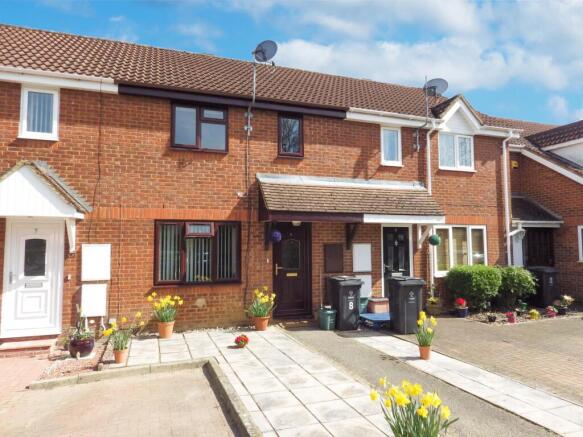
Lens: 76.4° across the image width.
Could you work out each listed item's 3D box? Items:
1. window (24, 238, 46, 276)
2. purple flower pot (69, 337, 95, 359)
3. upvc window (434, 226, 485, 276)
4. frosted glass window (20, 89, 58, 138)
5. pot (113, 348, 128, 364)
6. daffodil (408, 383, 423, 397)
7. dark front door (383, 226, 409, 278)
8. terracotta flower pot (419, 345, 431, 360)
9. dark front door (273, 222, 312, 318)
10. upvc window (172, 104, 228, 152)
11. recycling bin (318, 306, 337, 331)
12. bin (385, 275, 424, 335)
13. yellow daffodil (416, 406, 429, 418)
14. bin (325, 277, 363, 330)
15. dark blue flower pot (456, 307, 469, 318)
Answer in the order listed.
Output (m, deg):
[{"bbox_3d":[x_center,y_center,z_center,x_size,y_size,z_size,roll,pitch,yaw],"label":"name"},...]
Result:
[{"bbox_3d":[-4.700,0.709,6.786,0.343,0.685,0.050,1,-4,-17],"label":"window"},{"bbox_3d":[-3.232,1.964,5.720,0.380,0.310,0.380,1,-4,-19],"label":"purple flower pot"},{"bbox_3d":[4.353,0.825,9.490,1.673,1.317,0.100,1,-4,-17],"label":"upvc window"},{"bbox_3d":[-4.708,-1.993,6.928,0.656,1.059,0.100,1,-4,-17],"label":"frosted glass window"},{"bbox_3d":[-2.507,2.002,5.432,0.225,0.225,0.225,1,-4,-19],"label":"pot"},{"bbox_3d":[0.870,1.207,2.600,0.086,0.088,0.072,-4,-6,40],"label":"daffodil"},{"bbox_3d":[2.613,1.196,9.148,0.816,1.997,0.080,1,-4,-19],"label":"dark front door"},{"bbox_3d":[2.034,2.042,5.636,0.161,0.184,0.161,0,-4,0],"label":"terracotta flower pot"},{"bbox_3d":[0.013,1.143,8.211,0.920,2.120,0.100,1,-4,-19],"label":"dark front door"},{"bbox_3d":[-1.909,-1.906,7.774,1.167,1.012,0.100,1,-4,-17],"label":"upvc window"},{"bbox_3d":[0.749,2.079,7.640,0.320,0.420,0.340,2,-5,-28],"label":"recycling bin"},{"bbox_3d":[2.277,1.748,7.443,0.530,1.050,0.700,1,-4,-9],"label":"bin"},{"bbox_3d":[0.919,1.362,2.600,0.080,0.077,0.065,-2,-4,30],"label":"yellow daffodil"},{"bbox_3d":[1.115,1.728,7.696,0.490,1.050,0.560,1,-4,-16],"label":"bin"},{"bbox_3d":[3.946,2.154,8.566,0.273,0.250,0.273,0,-3,0],"label":"dark blue flower pot"}]

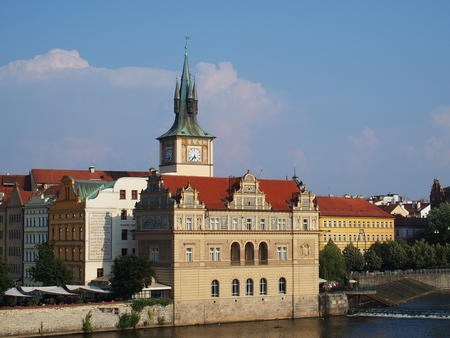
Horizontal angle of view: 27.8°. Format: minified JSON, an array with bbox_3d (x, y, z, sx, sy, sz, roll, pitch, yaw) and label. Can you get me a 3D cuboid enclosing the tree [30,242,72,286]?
[{"bbox_3d":[-26.870,15.690,140.242,6.400,8.710,6.400,0,-4,0],"label":"tree"}]

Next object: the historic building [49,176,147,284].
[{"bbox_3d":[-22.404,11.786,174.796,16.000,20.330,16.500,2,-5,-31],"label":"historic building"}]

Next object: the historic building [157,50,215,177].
[{"bbox_3d":[-6.959,-0.530,157.998,7.190,43.380,7.190,2,-5,-31],"label":"historic building"}]

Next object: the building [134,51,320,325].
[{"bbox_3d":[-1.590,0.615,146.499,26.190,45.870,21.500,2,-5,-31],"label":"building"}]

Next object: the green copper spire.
[{"bbox_3d":[-6.959,-13.682,158.929,7.520,17.010,7.520,2,-5,-31],"label":"green copper spire"}]

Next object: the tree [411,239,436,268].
[{"bbox_3d":[42.515,18.596,194.171,5.600,7.530,5.600,0,-4,0],"label":"tree"}]

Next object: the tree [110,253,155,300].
[{"bbox_3d":[-12.903,15.361,126.230,6.000,6.990,6.000,0,-4,0],"label":"tree"}]

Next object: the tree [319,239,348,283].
[{"bbox_3d":[18.131,16.360,154.230,5.600,9.150,5.600,0,-4,0],"label":"tree"}]

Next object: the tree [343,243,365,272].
[{"bbox_3d":[25.405,17.888,179.184,4.400,6.820,4.400,0,-4,0],"label":"tree"}]

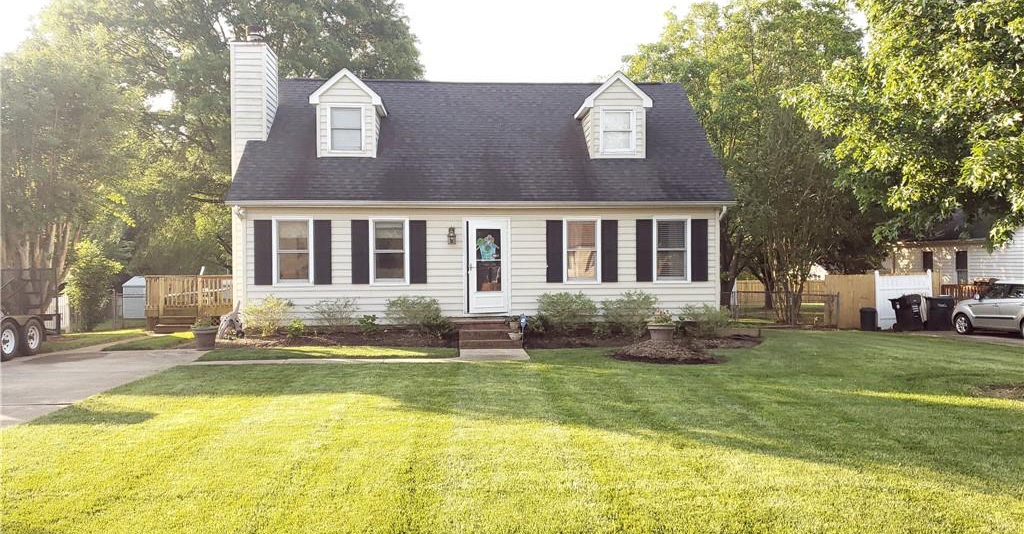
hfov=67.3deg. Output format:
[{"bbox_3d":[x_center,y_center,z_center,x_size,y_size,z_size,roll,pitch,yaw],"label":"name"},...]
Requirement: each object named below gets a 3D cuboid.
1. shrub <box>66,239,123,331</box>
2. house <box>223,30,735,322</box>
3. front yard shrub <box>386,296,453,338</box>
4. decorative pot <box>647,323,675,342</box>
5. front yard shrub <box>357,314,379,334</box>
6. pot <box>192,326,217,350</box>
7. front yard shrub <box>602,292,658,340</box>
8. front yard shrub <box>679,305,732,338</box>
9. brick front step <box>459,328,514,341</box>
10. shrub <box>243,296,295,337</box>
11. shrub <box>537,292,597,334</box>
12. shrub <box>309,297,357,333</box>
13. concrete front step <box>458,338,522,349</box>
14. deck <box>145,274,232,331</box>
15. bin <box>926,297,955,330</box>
[{"bbox_3d":[-11.277,0.482,20.782,1.480,2.440,1.400,0,0,-4],"label":"shrub"},{"bbox_3d":[-0.952,-1.965,20.377,11.100,6.600,8.000,0,0,-4],"label":"house"},{"bbox_3d":[-1.948,1.043,16.200,1.360,0.880,1.100,0,0,-5],"label":"front yard shrub"},{"bbox_3d":[2.896,1.277,15.000,0.540,0.340,0.540,0,0,0],"label":"decorative pot"},{"bbox_3d":[-2.943,1.170,15.725,0.490,0.430,0.470,0,0,-4],"label":"front yard shrub"},{"bbox_3d":[-6.217,1.450,15.600,0.530,0.480,0.530,0,0,-5],"label":"pot"},{"bbox_3d":[2.465,0.997,16.133,1.240,0.960,1.150,0,0,-4],"label":"front yard shrub"},{"bbox_3d":[4.151,1.169,16.500,1.130,0.700,0.950,0,0,-5],"label":"front yard shrub"},{"bbox_3d":[-0.443,1.354,15.460,1.200,0.170,0.340,0,0,-4],"label":"brick front step"},{"bbox_3d":[-5.029,1.027,15.950,1.030,0.870,0.950,0,0,-5],"label":"shrub"},{"bbox_3d":[1.141,0.956,16.143,1.280,0.880,1.150,0,0,-4],"label":"shrub"},{"bbox_3d":[-3.659,0.989,15.841,0.980,0.720,0.900,0,0,-4],"label":"shrub"},{"bbox_3d":[-0.412,1.517,15.162,1.220,0.165,0.360,0,0,-4],"label":"concrete front step"},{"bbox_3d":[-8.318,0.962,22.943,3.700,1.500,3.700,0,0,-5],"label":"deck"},{"bbox_3d":[13.713,1.493,24.700,0.850,1.130,0.720,0,0,37],"label":"bin"}]

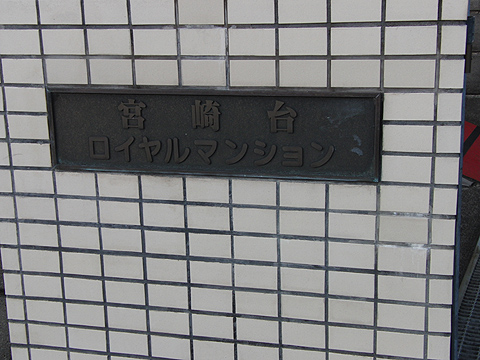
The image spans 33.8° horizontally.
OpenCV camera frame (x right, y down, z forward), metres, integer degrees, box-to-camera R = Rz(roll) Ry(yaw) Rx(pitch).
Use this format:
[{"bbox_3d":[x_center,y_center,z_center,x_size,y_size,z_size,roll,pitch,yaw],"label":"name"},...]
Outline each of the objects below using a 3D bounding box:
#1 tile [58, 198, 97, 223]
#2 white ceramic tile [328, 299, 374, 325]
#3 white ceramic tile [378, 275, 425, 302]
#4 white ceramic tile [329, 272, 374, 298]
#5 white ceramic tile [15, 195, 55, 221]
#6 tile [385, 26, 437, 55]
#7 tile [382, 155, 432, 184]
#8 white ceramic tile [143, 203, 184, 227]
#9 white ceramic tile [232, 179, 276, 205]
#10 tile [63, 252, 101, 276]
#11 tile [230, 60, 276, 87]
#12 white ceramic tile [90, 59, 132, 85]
[{"bbox_3d":[-0.407,0.076,1.989,0.108,0.061,0.010,2,15,15],"label":"tile"},{"bbox_3d":[0.266,0.314,1.893,0.108,0.060,0.010,2,15,14],"label":"white ceramic tile"},{"bbox_3d":[0.374,0.247,1.823,0.108,0.061,0.010,2,15,15],"label":"white ceramic tile"},{"bbox_3d":[0.263,0.245,1.869,0.108,0.060,0.010,3,15,15],"label":"white ceramic tile"},{"bbox_3d":[-0.517,0.071,2.011,0.108,0.061,0.010,3,15,15],"label":"white ceramic tile"},{"bbox_3d":[0.373,-0.306,1.738,0.108,0.060,0.010,2,15,14],"label":"tile"},{"bbox_3d":[0.369,-0.025,1.765,0.108,0.060,0.010,2,15,15],"label":"tile"},{"bbox_3d":[-0.185,0.085,1.931,0.108,0.061,0.010,2,15,15],"label":"white ceramic tile"},{"bbox_3d":[0.035,0.029,1.869,0.108,0.060,0.010,2,15,15],"label":"white ceramic tile"},{"bbox_3d":[-0.408,0.215,2.046,0.108,0.060,0.010,3,15,15],"label":"tile"},{"bbox_3d":[0.030,-0.243,1.790,0.108,0.060,0.010,3,15,15],"label":"tile"},{"bbox_3d":[-0.307,-0.259,1.886,0.108,0.060,0.010,2,15,15],"label":"white ceramic tile"}]

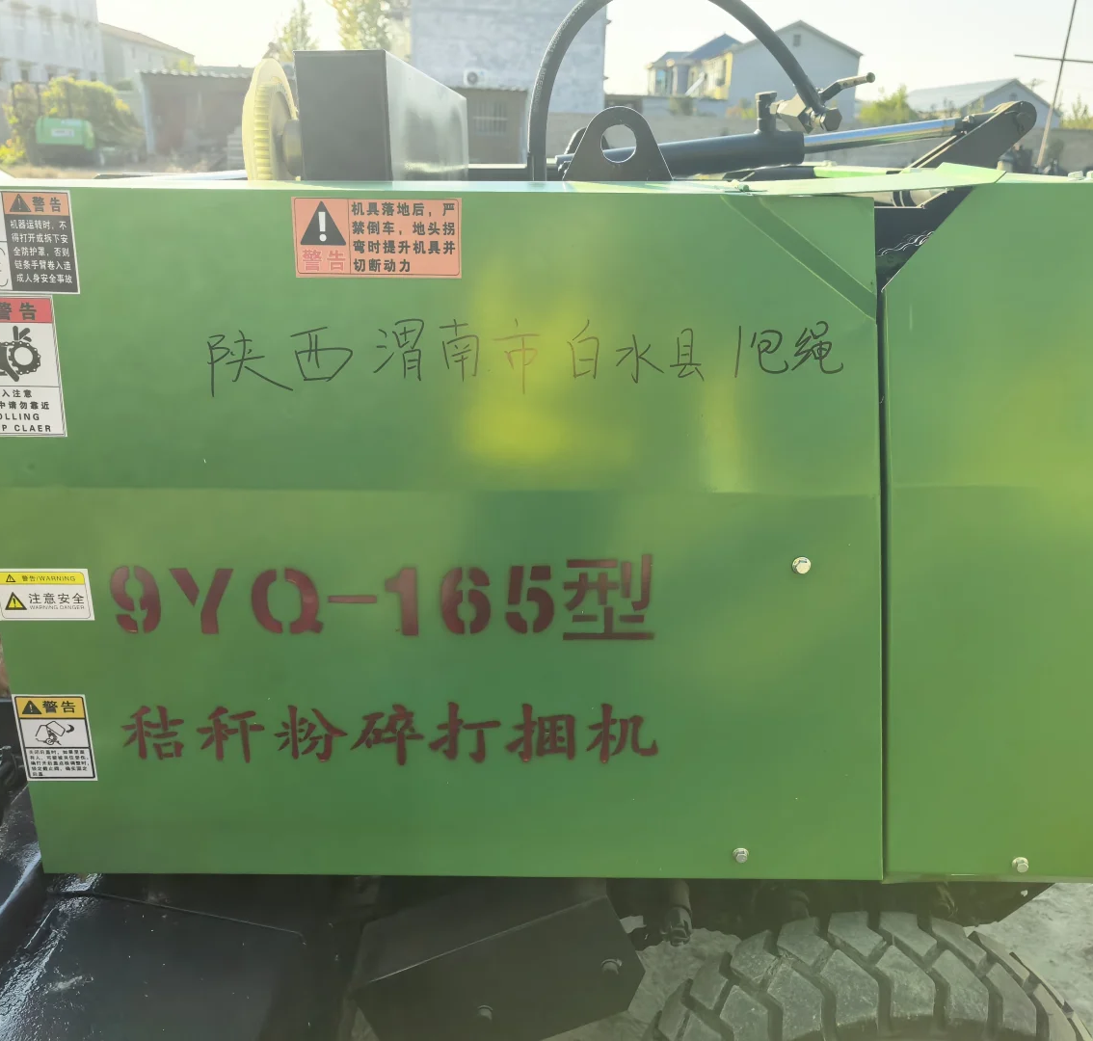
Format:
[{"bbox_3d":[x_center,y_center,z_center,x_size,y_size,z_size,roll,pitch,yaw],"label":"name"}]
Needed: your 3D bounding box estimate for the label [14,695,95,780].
[{"bbox_3d":[-0.508,0.226,0.998,0.073,0.100,0.004,0,16,0],"label":"label"}]

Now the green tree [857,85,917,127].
[{"bbox_3d":[17.012,-19.965,48.008,3.245,3.188,2.900,1,23,0],"label":"green tree"}]

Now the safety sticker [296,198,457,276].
[{"bbox_3d":[-0.153,-0.257,0.876,0.153,0.070,0.004,0,11,0],"label":"safety sticker"}]

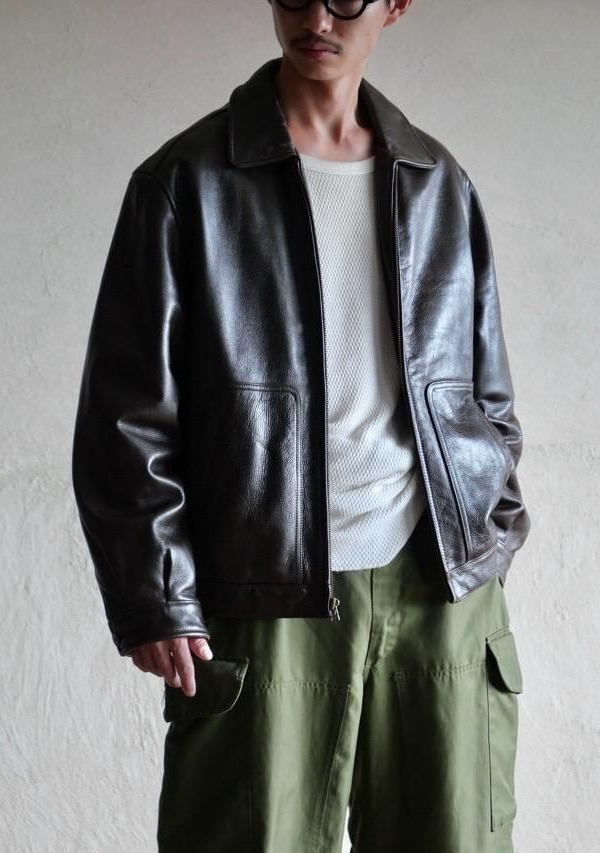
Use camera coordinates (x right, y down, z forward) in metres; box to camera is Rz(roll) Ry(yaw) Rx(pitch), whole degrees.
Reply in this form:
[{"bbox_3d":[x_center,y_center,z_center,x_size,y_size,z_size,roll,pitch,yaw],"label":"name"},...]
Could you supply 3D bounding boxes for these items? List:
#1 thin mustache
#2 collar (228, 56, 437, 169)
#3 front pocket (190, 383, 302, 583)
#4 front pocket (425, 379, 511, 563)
[{"bbox_3d":[0.021,-0.464,3.000,0.053,0.013,0.017,8,13,17],"label":"thin mustache"},{"bbox_3d":[0.041,-0.398,3.100,0.250,0.135,0.170,-2,5,-22],"label":"collar"},{"bbox_3d":[-0.070,0.068,3.010,0.150,0.240,0.050,0,5,2],"label":"front pocket"},{"bbox_3d":[0.212,0.055,3.100,0.130,0.230,0.055,-10,6,-39],"label":"front pocket"}]

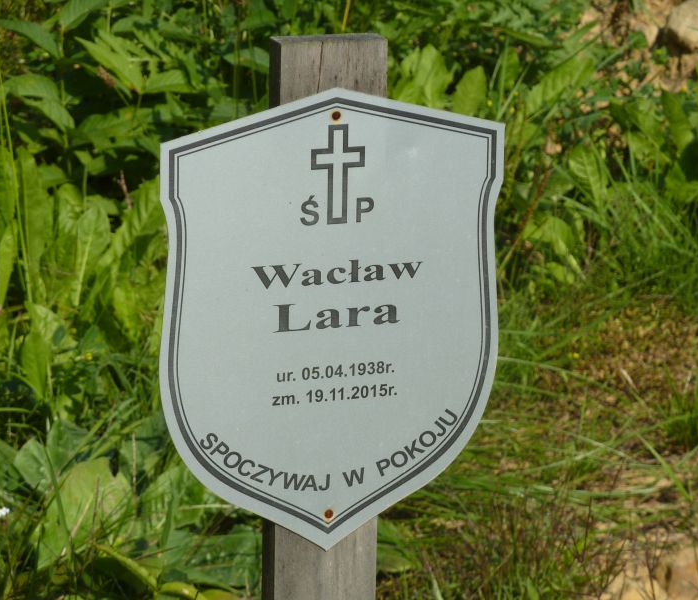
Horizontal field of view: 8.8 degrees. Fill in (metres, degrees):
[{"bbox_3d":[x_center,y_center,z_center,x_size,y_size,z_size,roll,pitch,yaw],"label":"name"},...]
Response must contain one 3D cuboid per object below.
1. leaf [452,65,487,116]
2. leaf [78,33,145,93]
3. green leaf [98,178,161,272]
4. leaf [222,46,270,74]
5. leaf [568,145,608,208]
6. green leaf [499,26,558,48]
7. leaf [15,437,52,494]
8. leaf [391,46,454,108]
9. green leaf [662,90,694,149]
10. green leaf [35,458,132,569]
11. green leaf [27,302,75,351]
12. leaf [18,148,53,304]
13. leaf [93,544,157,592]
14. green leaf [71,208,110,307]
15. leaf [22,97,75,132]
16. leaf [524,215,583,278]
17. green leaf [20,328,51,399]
[{"bbox_3d":[0.111,-0.188,4.180,0.033,0.050,0.030,1,12,0],"label":"leaf"},{"bbox_3d":[-0.216,-0.216,4.120,0.062,0.046,0.045,1,12,0],"label":"leaf"},{"bbox_3d":[-0.210,-0.071,4.350,0.040,0.117,0.035,31,11,-5],"label":"green leaf"},{"bbox_3d":[-0.089,-0.221,4.200,0.058,0.021,0.035,1,12,0],"label":"leaf"},{"bbox_3d":[0.216,-0.111,4.080,0.038,0.053,0.030,1,12,0],"label":"leaf"},{"bbox_3d":[0.170,-0.249,4.300,0.059,0.014,0.035,1,12,0],"label":"green leaf"},{"bbox_3d":[-0.279,0.145,4.000,0.034,0.053,0.030,-13,11,-6],"label":"leaf"},{"bbox_3d":[0.075,-0.223,4.650,0.059,0.085,0.035,5,11,-6],"label":"leaf"},{"bbox_3d":[0.341,-0.186,4.700,0.025,0.068,0.025,-21,11,-5],"label":"green leaf"},{"bbox_3d":[-0.217,0.174,3.720,0.081,0.083,0.050,1,12,0],"label":"green leaf"},{"bbox_3d":[-0.257,0.023,3.920,0.043,0.036,0.030,1,12,0],"label":"green leaf"},{"bbox_3d":[-0.298,-0.070,4.300,0.034,0.152,0.040,-4,11,-6],"label":"leaf"},{"bbox_3d":[-0.188,0.225,3.800,0.067,0.025,0.035,37,-3,-11],"label":"leaf"},{"bbox_3d":[-0.226,-0.039,3.970,0.035,0.084,0.035,1,12,0],"label":"green leaf"},{"bbox_3d":[-0.273,-0.169,4.120,0.049,0.026,0.035,1,12,0],"label":"leaf"},{"bbox_3d":[0.199,-0.052,4.400,0.052,0.066,0.035,-24,11,-5],"label":"leaf"},{"bbox_3d":[-0.287,0.058,4.150,0.028,0.068,0.025,-4,11,-6],"label":"green leaf"}]

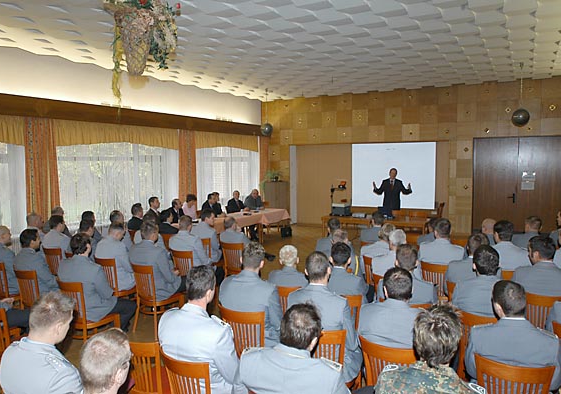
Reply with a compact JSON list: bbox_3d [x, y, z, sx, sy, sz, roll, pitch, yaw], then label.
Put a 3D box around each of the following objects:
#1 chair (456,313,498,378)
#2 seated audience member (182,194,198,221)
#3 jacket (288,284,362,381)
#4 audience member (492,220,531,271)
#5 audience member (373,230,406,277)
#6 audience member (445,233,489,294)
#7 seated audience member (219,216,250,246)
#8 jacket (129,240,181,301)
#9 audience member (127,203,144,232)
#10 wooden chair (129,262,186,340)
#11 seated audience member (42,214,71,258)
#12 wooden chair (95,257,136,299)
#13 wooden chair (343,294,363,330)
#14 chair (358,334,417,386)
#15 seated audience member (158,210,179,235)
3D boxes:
[{"bbox_3d":[1.655,1.307,3.336,0.450,0.870,0.500,3,6,32],"label":"chair"},{"bbox_3d":[-1.763,0.607,8.988,0.800,1.280,0.540,-1,5,-1],"label":"seated audience member"},{"bbox_3d":[0.315,0.951,2.994,0.520,0.680,0.400,1,5,12],"label":"jacket"},{"bbox_3d":[2.592,0.932,4.626,0.540,1.350,0.800,2,6,27],"label":"audience member"},{"bbox_3d":[1.327,0.993,4.461,0.530,1.350,0.800,3,6,31],"label":"audience member"},{"bbox_3d":[1.996,1.018,4.123,0.530,1.350,0.800,3,6,31],"label":"audience member"},{"bbox_3d":[-0.555,0.875,6.099,0.520,1.200,0.740,2,6,28],"label":"seated audience member"},{"bbox_3d":[-1.436,0.841,4.761,0.500,0.710,0.420,3,6,30],"label":"jacket"},{"bbox_3d":[-2.246,0.771,7.201,0.530,1.340,0.800,3,6,32],"label":"audience member"},{"bbox_3d":[-1.414,1.156,4.828,0.450,0.870,0.500,2,6,28],"label":"wooden chair"},{"bbox_3d":[-2.974,0.897,6.008,0.530,1.330,0.800,3,6,31],"label":"seated audience member"},{"bbox_3d":[-1.928,1.147,5.003,0.440,0.880,0.520,3,5,37],"label":"wooden chair"},{"bbox_3d":[0.556,1.235,3.812,0.450,0.870,0.500,1,5,14],"label":"wooden chair"},{"bbox_3d":[0.835,1.373,2.898,0.450,0.900,0.500,3,6,32],"label":"chair"},{"bbox_3d":[-1.664,0.831,6.718,0.540,1.260,0.800,3,7,34],"label":"seated audience member"}]

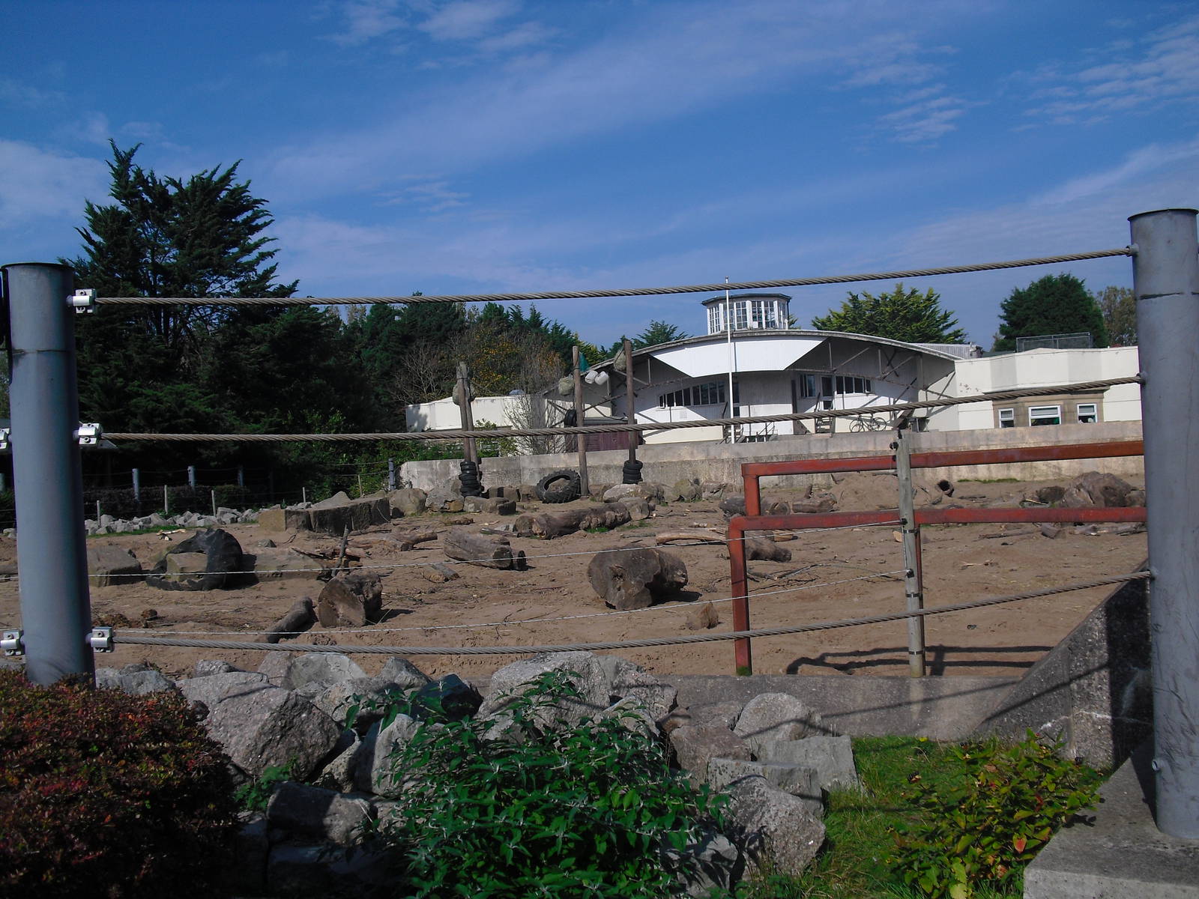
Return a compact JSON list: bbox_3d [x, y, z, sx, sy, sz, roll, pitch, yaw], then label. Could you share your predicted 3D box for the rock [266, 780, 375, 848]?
[{"bbox_3d":[-1.285,1.682,5.750,0.470,0.270,0.370,-3,0,0],"label":"rock"}]

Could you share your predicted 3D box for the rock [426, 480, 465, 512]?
[{"bbox_3d":[-3.698,1.112,29.773,0.920,0.760,0.800,-3,1,-7],"label":"rock"}]

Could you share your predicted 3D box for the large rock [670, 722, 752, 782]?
[{"bbox_3d":[0.676,1.864,7.600,0.500,0.400,0.450,-3,1,5],"label":"large rock"}]

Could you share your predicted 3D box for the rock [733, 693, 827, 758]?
[{"bbox_3d":[1.171,1.798,8.100,0.570,0.380,0.450,-3,0,0],"label":"rock"}]

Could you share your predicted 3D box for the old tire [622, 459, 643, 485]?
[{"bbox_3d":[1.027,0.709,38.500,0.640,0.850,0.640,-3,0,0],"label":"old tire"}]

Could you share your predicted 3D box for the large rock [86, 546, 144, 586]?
[{"bbox_3d":[-6.790,1.589,17.017,0.800,0.480,0.950,-3,1,-2],"label":"large rock"}]

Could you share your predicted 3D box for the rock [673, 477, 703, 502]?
[{"bbox_3d":[2.049,0.922,29.371,0.700,0.600,0.600,-3,1,4],"label":"rock"}]

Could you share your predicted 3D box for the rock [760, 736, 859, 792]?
[{"bbox_3d":[1.335,2.010,7.950,0.620,0.380,0.420,-3,1,-6],"label":"rock"}]

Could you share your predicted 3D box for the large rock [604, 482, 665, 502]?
[{"bbox_3d":[1.047,1.334,38.200,1.700,0.520,1.100,-3,1,0],"label":"large rock"}]

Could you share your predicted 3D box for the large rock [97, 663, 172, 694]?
[{"bbox_3d":[-4.028,2.008,10.800,0.640,0.300,0.420,-3,1,0],"label":"large rock"}]

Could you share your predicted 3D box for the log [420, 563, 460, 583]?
[{"bbox_3d":[-2.075,1.600,16.200,0.300,0.180,0.650,-3,1,-37],"label":"log"}]

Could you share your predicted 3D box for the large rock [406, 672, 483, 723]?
[{"bbox_3d":[-1.199,1.949,9.700,0.560,0.380,0.450,-3,1,0],"label":"large rock"}]

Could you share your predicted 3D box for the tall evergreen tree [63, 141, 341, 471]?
[{"bbox_3d":[-15.944,-5.427,50.000,10.800,13.800,10.800,-3,1,0],"label":"tall evergreen tree"}]

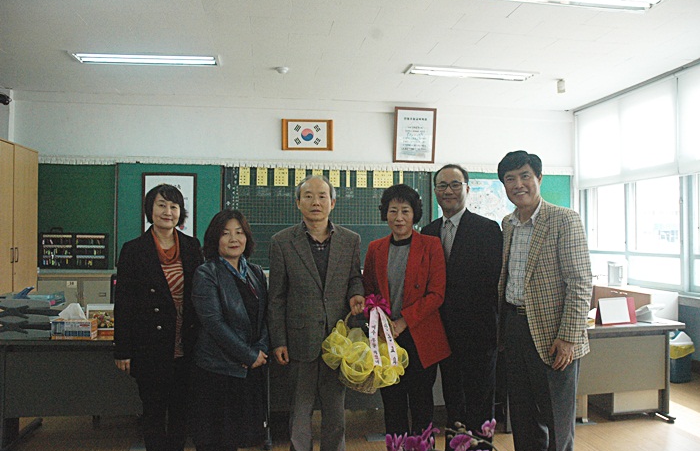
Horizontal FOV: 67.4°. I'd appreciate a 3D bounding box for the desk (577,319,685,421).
[{"bbox_3d":[1.748,1.097,4.088,1.400,0.710,0.700,0,-1,-12],"label":"desk"}]

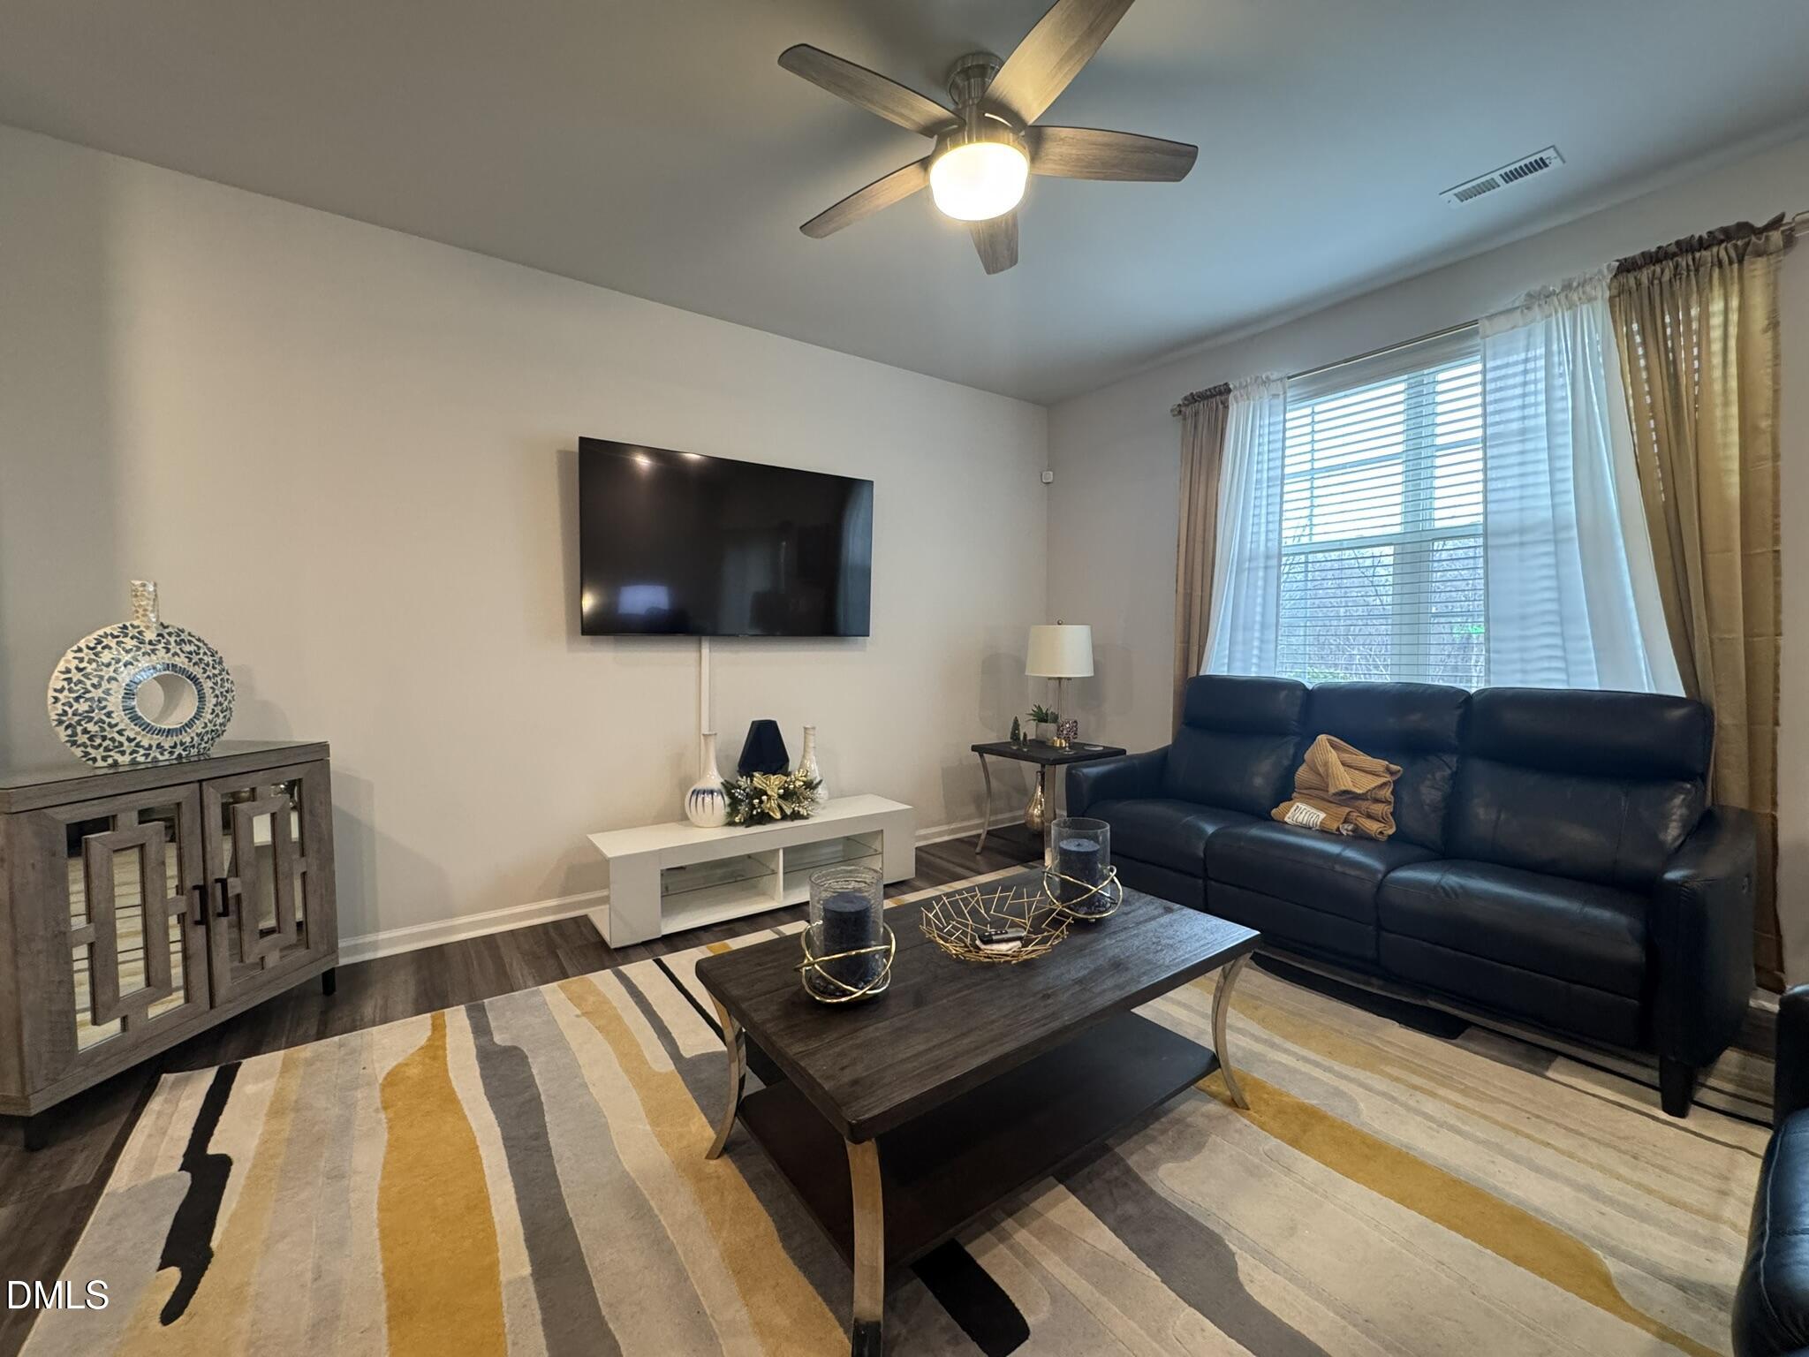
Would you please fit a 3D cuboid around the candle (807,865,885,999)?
[{"bbox_3d":[-0.123,0.539,1.566,0.158,0.235,0.158,0,3,0],"label":"candle"}]

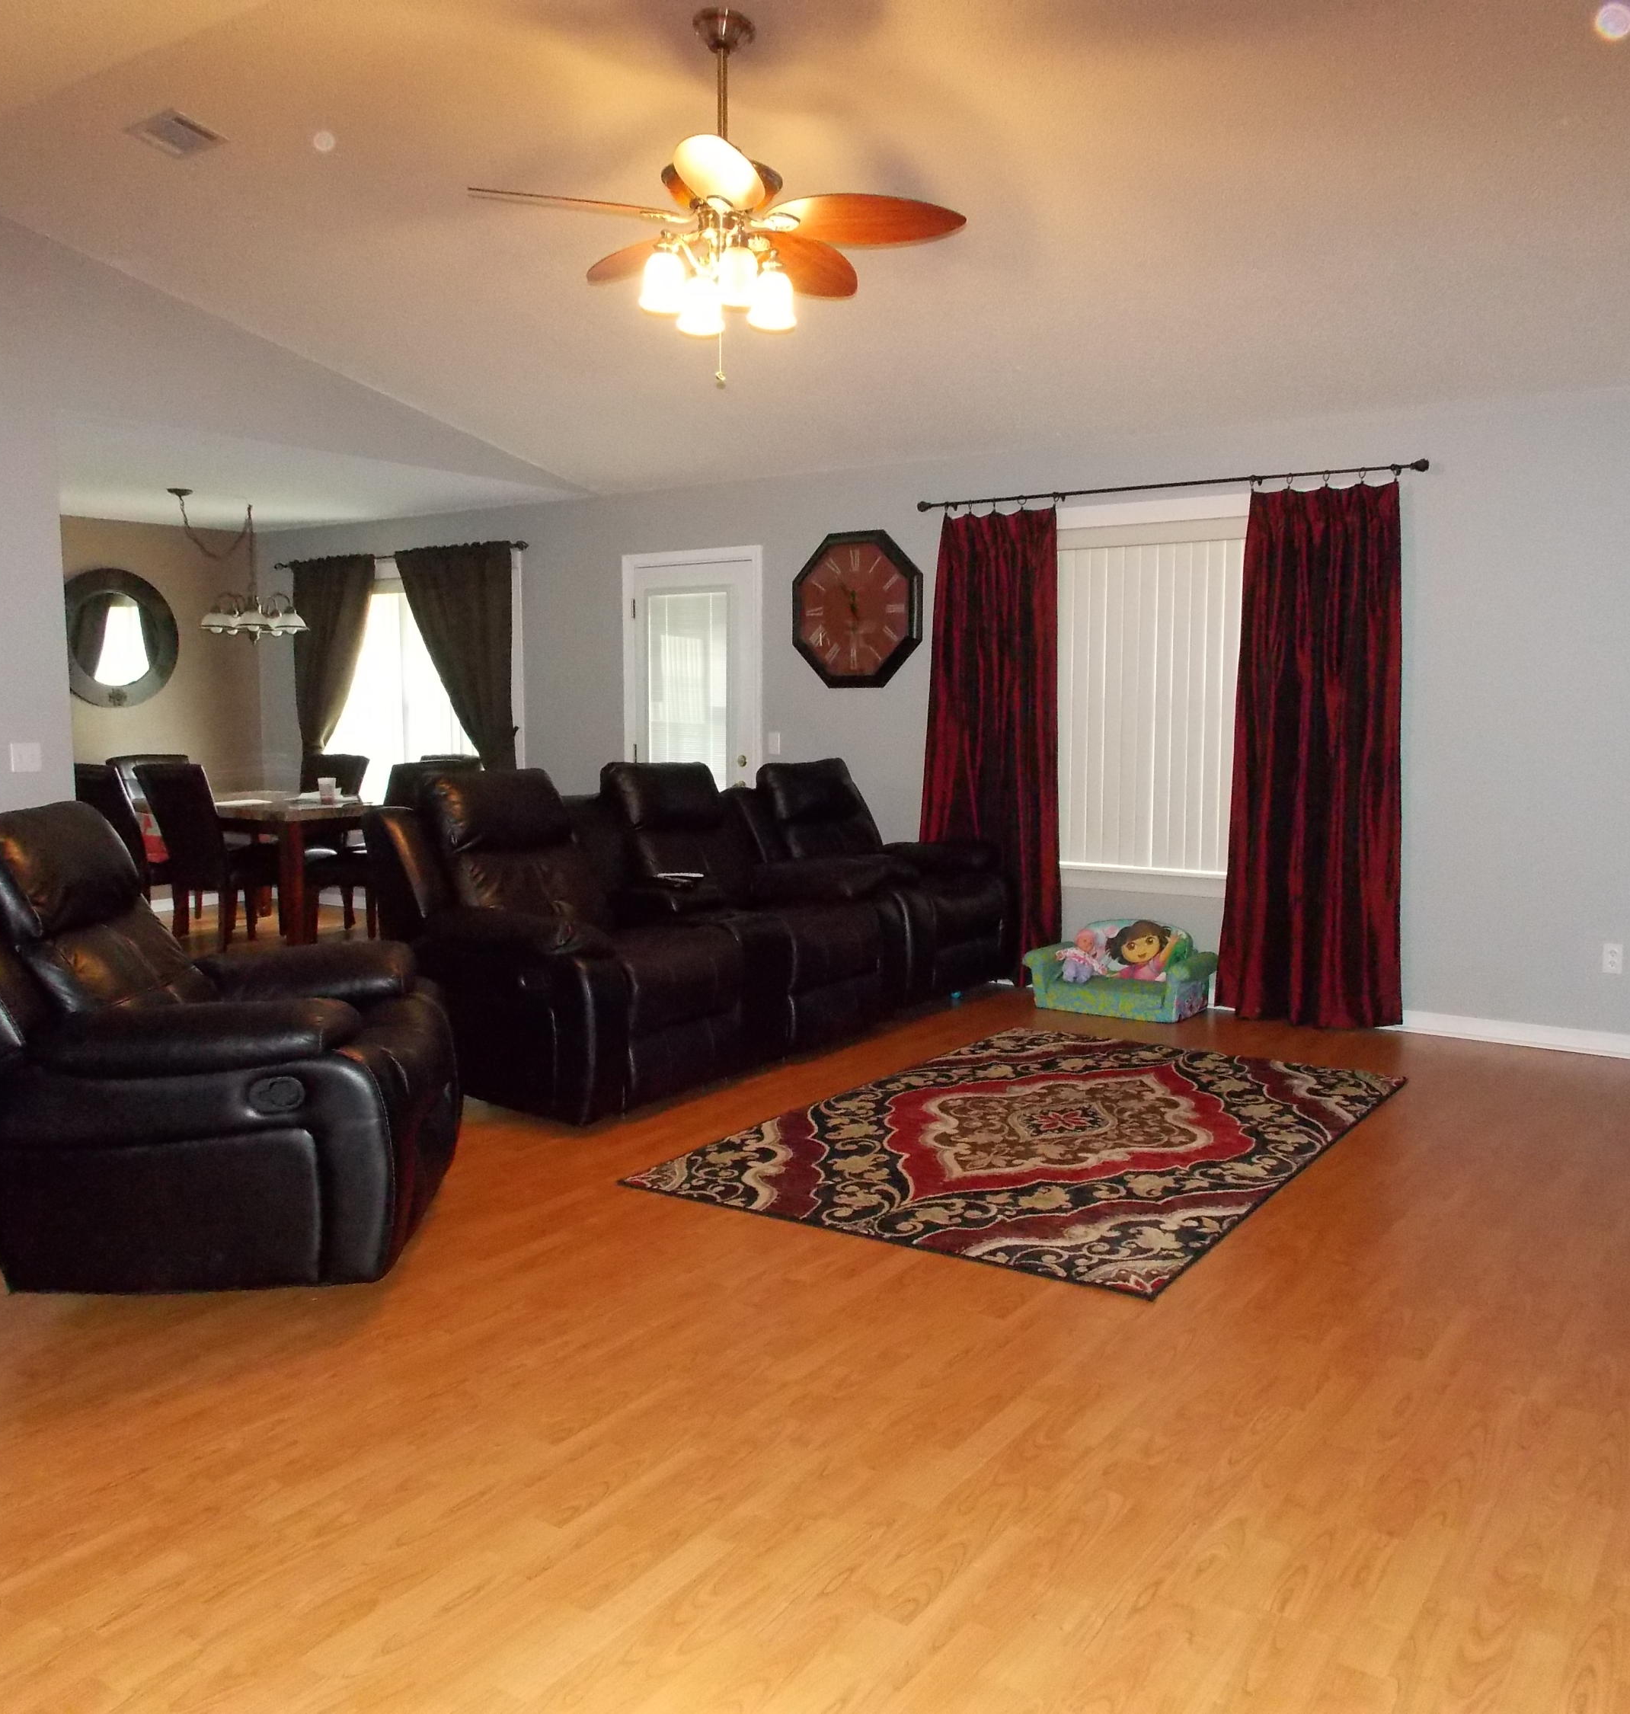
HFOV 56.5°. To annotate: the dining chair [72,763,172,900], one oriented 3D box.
[{"bbox_3d":[-3.921,-0.056,8.879,0.480,1.000,0.620,4,7,31],"label":"dining chair"}]

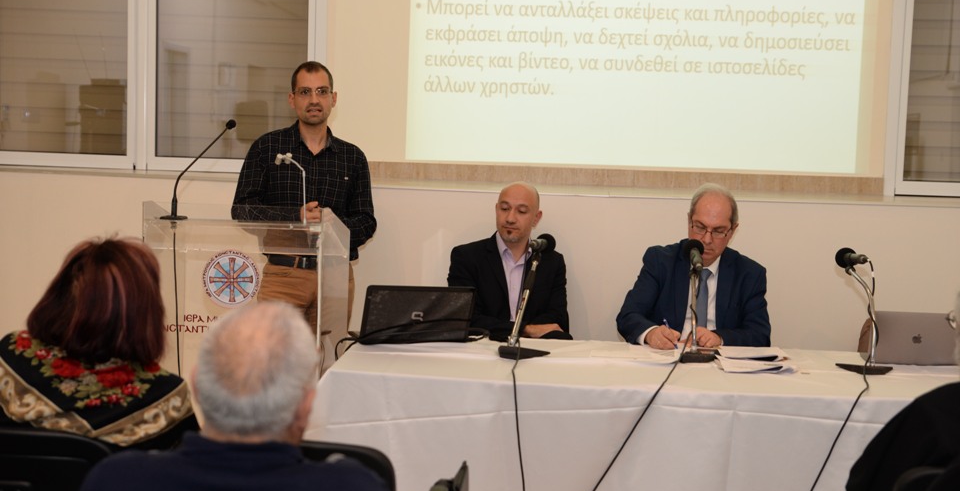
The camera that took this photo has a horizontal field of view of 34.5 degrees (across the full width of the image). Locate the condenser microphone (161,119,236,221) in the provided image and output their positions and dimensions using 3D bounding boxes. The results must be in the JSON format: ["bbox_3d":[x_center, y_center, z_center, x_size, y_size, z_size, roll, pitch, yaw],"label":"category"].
[{"bbox_3d":[-0.964,-0.264,5.300,0.100,0.334,0.290,8,9,44],"label":"condenser microphone"}]

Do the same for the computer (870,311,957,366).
[{"bbox_3d":[1.489,0.297,5.267,0.312,0.194,0.315,2,6,0],"label":"computer"}]

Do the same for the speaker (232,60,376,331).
[{"bbox_3d":[-0.637,0.176,5.650,0.530,1.701,0.380,2,6,2],"label":"speaker"}]

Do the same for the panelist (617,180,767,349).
[{"bbox_3d":[0.765,0.433,5.470,0.550,1.317,0.770,3,6,9],"label":"panelist"}]

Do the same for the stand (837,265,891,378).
[{"bbox_3d":[1.266,0.236,5.090,0.100,0.340,0.180,-3,8,-38],"label":"stand"}]

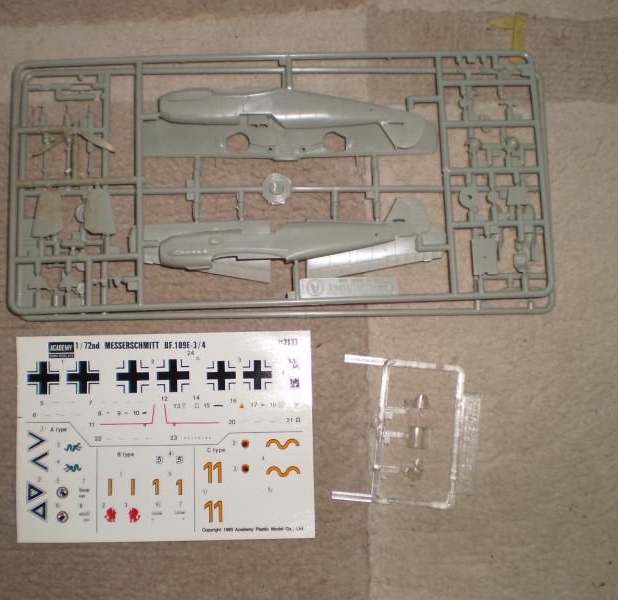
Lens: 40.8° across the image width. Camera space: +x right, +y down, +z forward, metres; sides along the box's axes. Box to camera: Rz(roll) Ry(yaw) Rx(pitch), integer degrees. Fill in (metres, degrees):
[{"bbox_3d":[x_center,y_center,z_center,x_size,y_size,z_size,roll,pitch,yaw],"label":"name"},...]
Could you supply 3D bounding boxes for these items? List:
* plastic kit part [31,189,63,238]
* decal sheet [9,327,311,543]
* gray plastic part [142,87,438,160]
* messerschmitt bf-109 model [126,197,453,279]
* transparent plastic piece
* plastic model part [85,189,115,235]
[{"bbox_3d":[-0.114,-0.037,0.362,0.013,0.003,0.022,-1,83,-1],"label":"plastic kit part"},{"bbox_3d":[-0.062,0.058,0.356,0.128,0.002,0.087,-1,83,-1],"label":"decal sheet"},{"bbox_3d":[-0.008,-0.078,0.368,0.131,0.010,0.033,0,83,-1],"label":"gray plastic part"},{"bbox_3d":[-0.009,-0.026,0.362,0.136,0.010,0.036,-1,83,-1],"label":"messerschmitt bf-109 model"},{"bbox_3d":[0.043,0.057,0.356,0.060,0.005,0.062,6,83,0],"label":"transparent plastic piece"},{"bbox_3d":[-0.091,-0.038,0.362,0.014,0.003,0.020,-1,83,-1],"label":"plastic model part"}]

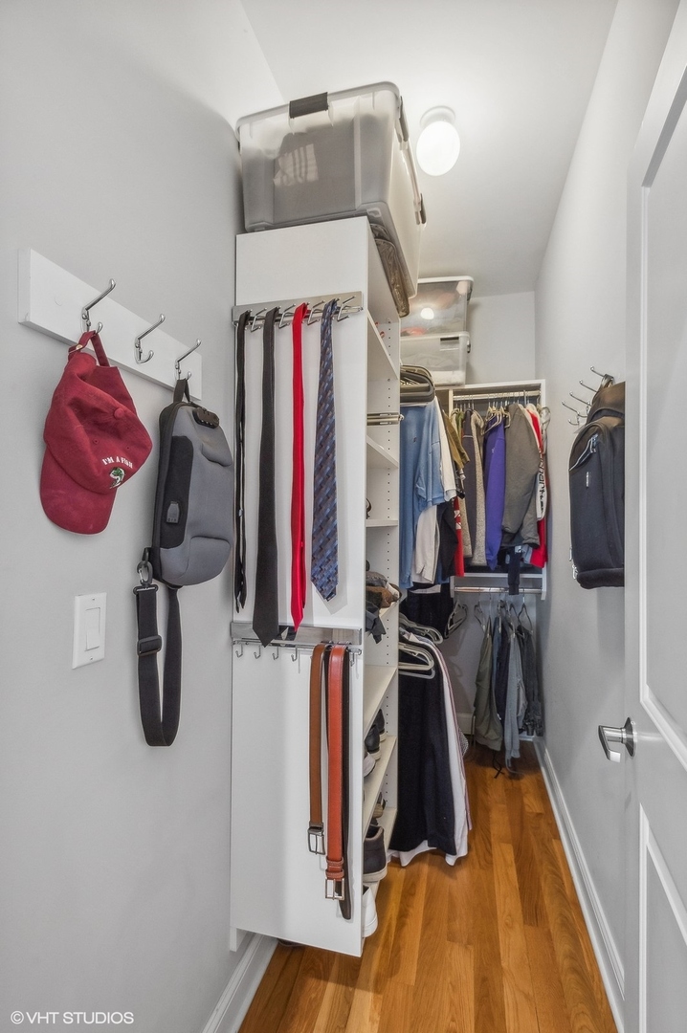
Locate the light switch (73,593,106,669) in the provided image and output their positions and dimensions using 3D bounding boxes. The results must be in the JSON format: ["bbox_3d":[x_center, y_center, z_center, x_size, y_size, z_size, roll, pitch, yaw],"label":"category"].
[{"bbox_3d":[-0.418,0.187,0.807,0.008,0.115,0.070,0,-1,14],"label":"light switch"}]

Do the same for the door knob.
[{"bbox_3d":[0.494,0.407,0.877,0.060,0.073,0.128,0,-1,20],"label":"door knob"}]

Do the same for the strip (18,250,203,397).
[{"bbox_3d":[-0.363,-0.319,0.890,0.070,0.103,0.452,0,-1,14],"label":"strip"}]

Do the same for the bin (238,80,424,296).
[{"bbox_3d":[0.006,-0.909,1.500,0.440,0.280,0.568,0,-1,17],"label":"bin"}]

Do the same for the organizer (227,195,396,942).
[{"bbox_3d":[-0.043,0.170,1.568,0.357,1.848,0.633,0,-1,14],"label":"organizer"}]

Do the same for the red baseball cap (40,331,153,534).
[{"bbox_3d":[-0.373,-0.134,0.760,0.115,0.318,0.172,0,-1,14],"label":"red baseball cap"}]

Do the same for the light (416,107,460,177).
[{"bbox_3d":[0.338,-1.324,1.741,0.152,0.177,0.152,0,-1,14],"label":"light"}]

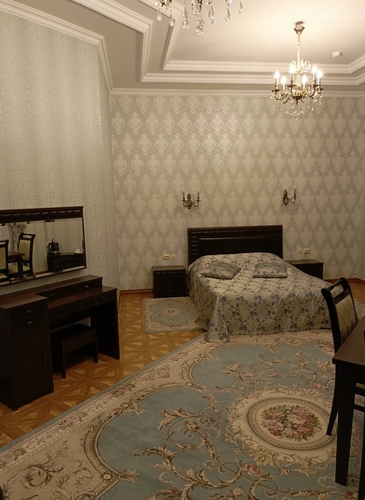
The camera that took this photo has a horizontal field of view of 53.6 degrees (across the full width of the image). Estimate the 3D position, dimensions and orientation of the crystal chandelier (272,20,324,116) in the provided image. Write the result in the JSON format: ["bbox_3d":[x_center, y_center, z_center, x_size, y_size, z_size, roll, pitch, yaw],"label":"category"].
[{"bbox_3d":[1.280,-1.992,4.002,0.600,0.970,0.600,-2,9,-6],"label":"crystal chandelier"}]

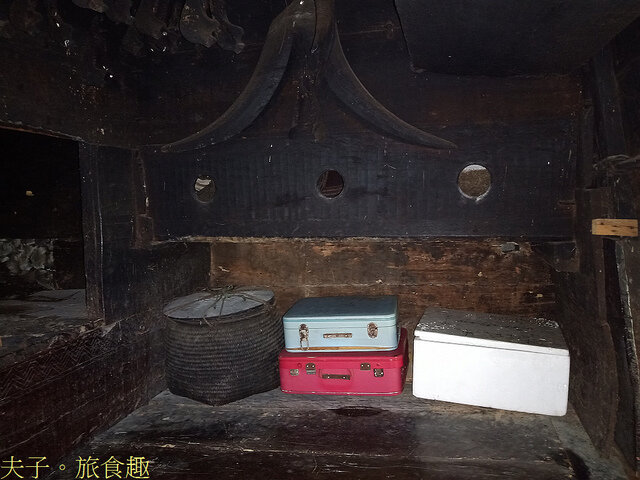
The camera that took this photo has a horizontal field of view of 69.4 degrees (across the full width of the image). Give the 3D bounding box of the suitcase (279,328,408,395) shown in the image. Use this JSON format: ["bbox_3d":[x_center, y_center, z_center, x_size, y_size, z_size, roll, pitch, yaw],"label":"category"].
[{"bbox_3d":[0.117,0.543,2.096,0.515,0.171,0.342,-1,8,9],"label":"suitcase"}]

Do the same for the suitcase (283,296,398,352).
[{"bbox_3d":[0.111,0.377,2.122,0.482,0.151,0.334,-1,8,9],"label":"suitcase"}]

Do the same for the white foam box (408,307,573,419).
[{"bbox_3d":[0.709,0.491,1.952,0.559,0.262,0.380,1,8,21],"label":"white foam box"}]

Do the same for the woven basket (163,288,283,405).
[{"bbox_3d":[-0.429,0.468,2.126,0.514,0.360,0.514,-2,8,0],"label":"woven basket"}]

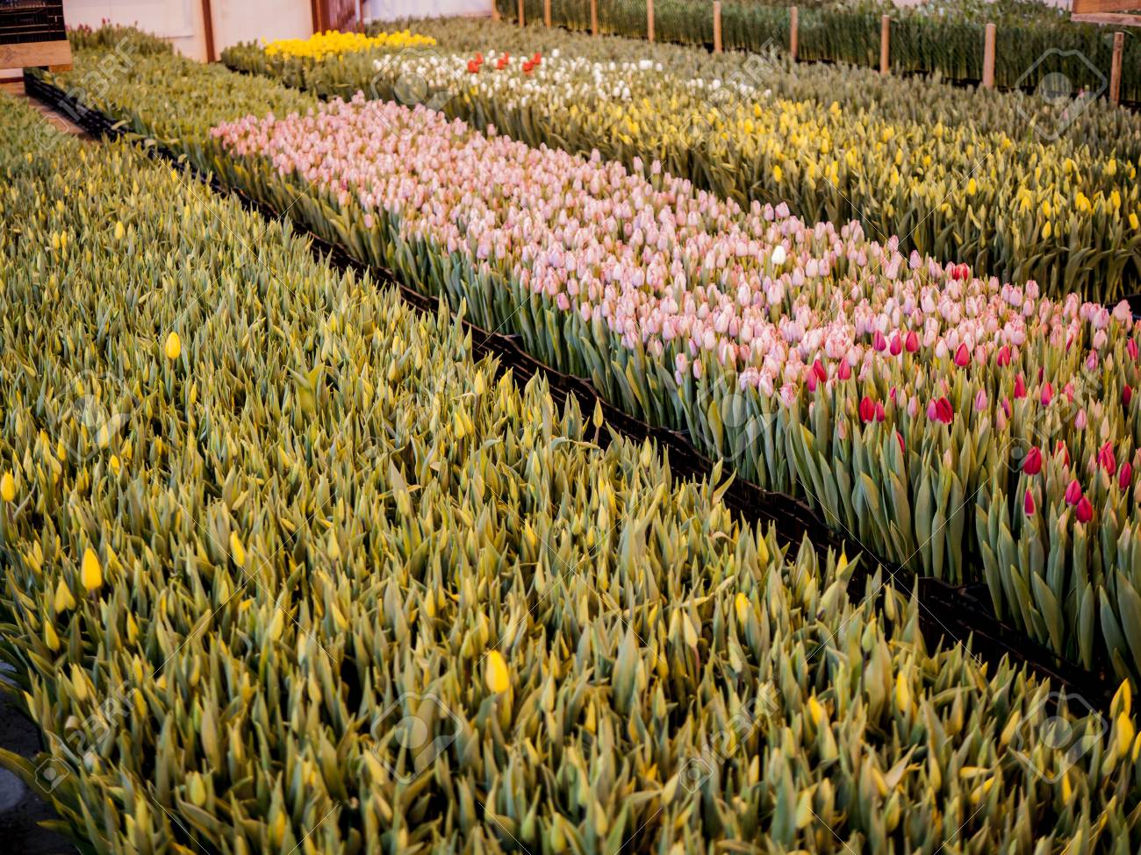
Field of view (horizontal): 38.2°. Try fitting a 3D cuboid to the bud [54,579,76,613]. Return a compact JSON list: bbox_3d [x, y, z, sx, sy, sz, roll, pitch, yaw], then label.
[{"bbox_3d":[-0.782,0.261,2.550,0.034,0.054,0.034,-6,18,-18],"label":"bud"}]

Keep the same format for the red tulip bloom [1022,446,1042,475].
[{"bbox_3d":[0.907,0.067,3.239,0.034,0.054,0.034,9,18,16],"label":"red tulip bloom"}]

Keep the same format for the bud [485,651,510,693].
[{"bbox_3d":[-0.101,0.336,2.262,0.032,0.060,0.032,-6,17,-3],"label":"bud"}]

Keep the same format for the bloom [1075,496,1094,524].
[{"bbox_3d":[0.988,0.159,3.170,0.033,0.052,0.033,5,18,17],"label":"bloom"}]

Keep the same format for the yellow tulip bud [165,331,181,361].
[{"bbox_3d":[-0.954,-0.197,3.958,0.036,0.063,0.036,-2,18,-13],"label":"yellow tulip bud"}]

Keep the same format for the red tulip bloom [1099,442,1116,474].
[{"bbox_3d":[1.121,0.063,3.440,0.036,0.067,0.036,5,18,18],"label":"red tulip bloom"}]

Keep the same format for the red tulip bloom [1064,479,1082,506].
[{"bbox_3d":[0.995,0.129,3.260,0.034,0.053,0.034,5,18,17],"label":"red tulip bloom"}]

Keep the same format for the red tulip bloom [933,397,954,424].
[{"bbox_3d":[0.856,-0.038,3.780,0.041,0.060,0.041,3,18,13],"label":"red tulip bloom"}]

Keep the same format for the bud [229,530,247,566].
[{"bbox_3d":[-0.562,0.204,2.779,0.022,0.060,0.022,-13,17,-12],"label":"bud"}]

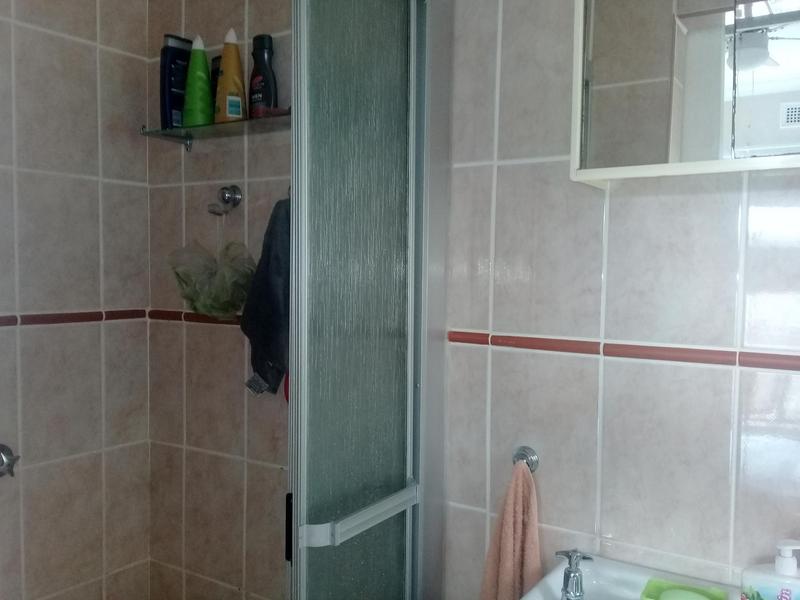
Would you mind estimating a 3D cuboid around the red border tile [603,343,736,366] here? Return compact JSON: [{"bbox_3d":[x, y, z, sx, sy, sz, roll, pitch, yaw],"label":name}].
[{"bbox_3d":[0.426,0.085,1.138,0.200,0.020,0.011,3,3,32],"label":"red border tile"}]

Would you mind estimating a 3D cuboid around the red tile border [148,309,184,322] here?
[{"bbox_3d":[-0.566,0.037,1.741,0.126,0.020,0.011,3,3,32],"label":"red tile border"}]

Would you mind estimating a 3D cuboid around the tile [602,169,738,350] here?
[{"bbox_3d":[0.421,-0.080,1.111,0.197,0.298,0.010,3,3,32],"label":"tile"}]

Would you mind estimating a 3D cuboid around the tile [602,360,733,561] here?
[{"bbox_3d":[0.417,0.246,1.127,0.197,0.298,0.010,3,3,32],"label":"tile"}]

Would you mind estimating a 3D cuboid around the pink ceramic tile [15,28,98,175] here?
[{"bbox_3d":[-0.751,-0.427,1.581,0.009,0.301,0.200,3,3,32],"label":"pink ceramic tile"}]

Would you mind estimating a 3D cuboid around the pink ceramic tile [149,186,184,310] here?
[{"bbox_3d":[-0.571,-0.127,1.760,0.126,0.304,0.009,3,3,32],"label":"pink ceramic tile"}]

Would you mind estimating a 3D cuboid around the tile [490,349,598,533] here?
[{"bbox_3d":[0.247,0.238,1.235,0.197,0.298,0.010,3,3,32],"label":"tile"}]

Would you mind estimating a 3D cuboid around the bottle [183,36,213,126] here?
[{"bbox_3d":[-0.435,-0.468,1.548,0.068,0.207,0.046,-1,3,-30],"label":"bottle"}]

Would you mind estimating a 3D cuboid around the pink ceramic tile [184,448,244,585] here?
[{"bbox_3d":[-0.432,0.508,1.679,0.197,0.298,0.010,3,3,32],"label":"pink ceramic tile"}]

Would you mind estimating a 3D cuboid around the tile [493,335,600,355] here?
[{"bbox_3d":[0.248,0.075,1.224,0.197,0.020,0.011,3,3,32],"label":"tile"}]

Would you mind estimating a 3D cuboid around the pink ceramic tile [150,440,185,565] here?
[{"bbox_3d":[-0.580,0.509,1.793,0.126,0.301,0.009,3,3,32],"label":"pink ceramic tile"}]

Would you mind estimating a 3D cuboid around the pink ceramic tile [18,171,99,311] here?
[{"bbox_3d":[-0.755,-0.121,1.596,0.009,0.304,0.200,3,3,32],"label":"pink ceramic tile"}]

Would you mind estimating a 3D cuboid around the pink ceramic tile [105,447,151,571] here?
[{"bbox_3d":[-0.667,0.501,1.747,0.010,0.298,0.123,3,3,32],"label":"pink ceramic tile"}]

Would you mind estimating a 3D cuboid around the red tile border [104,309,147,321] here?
[{"bbox_3d":[-0.658,0.037,1.722,0.011,0.020,0.123,3,3,32],"label":"red tile border"}]

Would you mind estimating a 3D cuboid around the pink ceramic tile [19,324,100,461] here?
[{"bbox_3d":[-0.760,0.208,1.613,0.009,0.304,0.200,3,3,32],"label":"pink ceramic tile"}]

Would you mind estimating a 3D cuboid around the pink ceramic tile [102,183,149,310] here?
[{"bbox_3d":[-0.658,-0.126,1.715,0.010,0.298,0.123,3,3,32],"label":"pink ceramic tile"}]

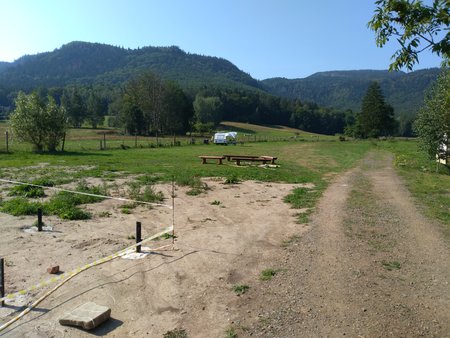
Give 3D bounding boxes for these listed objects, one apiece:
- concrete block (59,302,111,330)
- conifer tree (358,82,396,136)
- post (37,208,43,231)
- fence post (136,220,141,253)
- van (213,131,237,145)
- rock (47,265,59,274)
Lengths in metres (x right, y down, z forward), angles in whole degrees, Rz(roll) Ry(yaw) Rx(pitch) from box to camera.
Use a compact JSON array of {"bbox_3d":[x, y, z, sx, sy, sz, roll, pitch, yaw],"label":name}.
[{"bbox_3d":[-1.165,1.238,2.834,0.255,0.073,0.330,3,6,26],"label":"concrete block"},{"bbox_3d":[54.110,-20.934,120.000,12.000,19.800,12.000,0,5,0],"label":"conifer tree"},{"bbox_3d":[-3.060,0.840,5.600,0.062,0.375,0.062,0,5,0],"label":"post"},{"bbox_3d":[-1.157,0.914,4.540,0.061,0.430,0.061,0,5,0],"label":"fence post"},{"bbox_3d":[-0.036,-5.501,61.000,3.900,2.350,4.300,0,5,0],"label":"van"},{"bbox_3d":[-1.959,1.150,3.877,0.100,0.080,0.120,0,5,-9],"label":"rock"}]

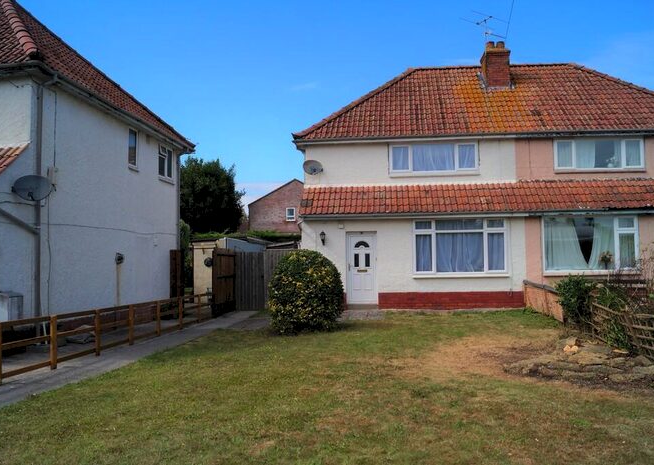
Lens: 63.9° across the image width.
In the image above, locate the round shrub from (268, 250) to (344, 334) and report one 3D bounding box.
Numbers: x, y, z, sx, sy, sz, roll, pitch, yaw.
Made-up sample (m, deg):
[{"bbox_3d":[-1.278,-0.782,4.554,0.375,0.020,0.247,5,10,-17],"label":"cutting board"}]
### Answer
[{"bbox_3d":[-0.420,1.120,10.300,1.480,1.550,1.460,-1,-2,0],"label":"round shrub"}]

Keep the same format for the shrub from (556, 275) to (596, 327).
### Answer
[{"bbox_3d":[5.450,1.470,11.500,0.900,1.120,0.900,-1,-2,4],"label":"shrub"}]

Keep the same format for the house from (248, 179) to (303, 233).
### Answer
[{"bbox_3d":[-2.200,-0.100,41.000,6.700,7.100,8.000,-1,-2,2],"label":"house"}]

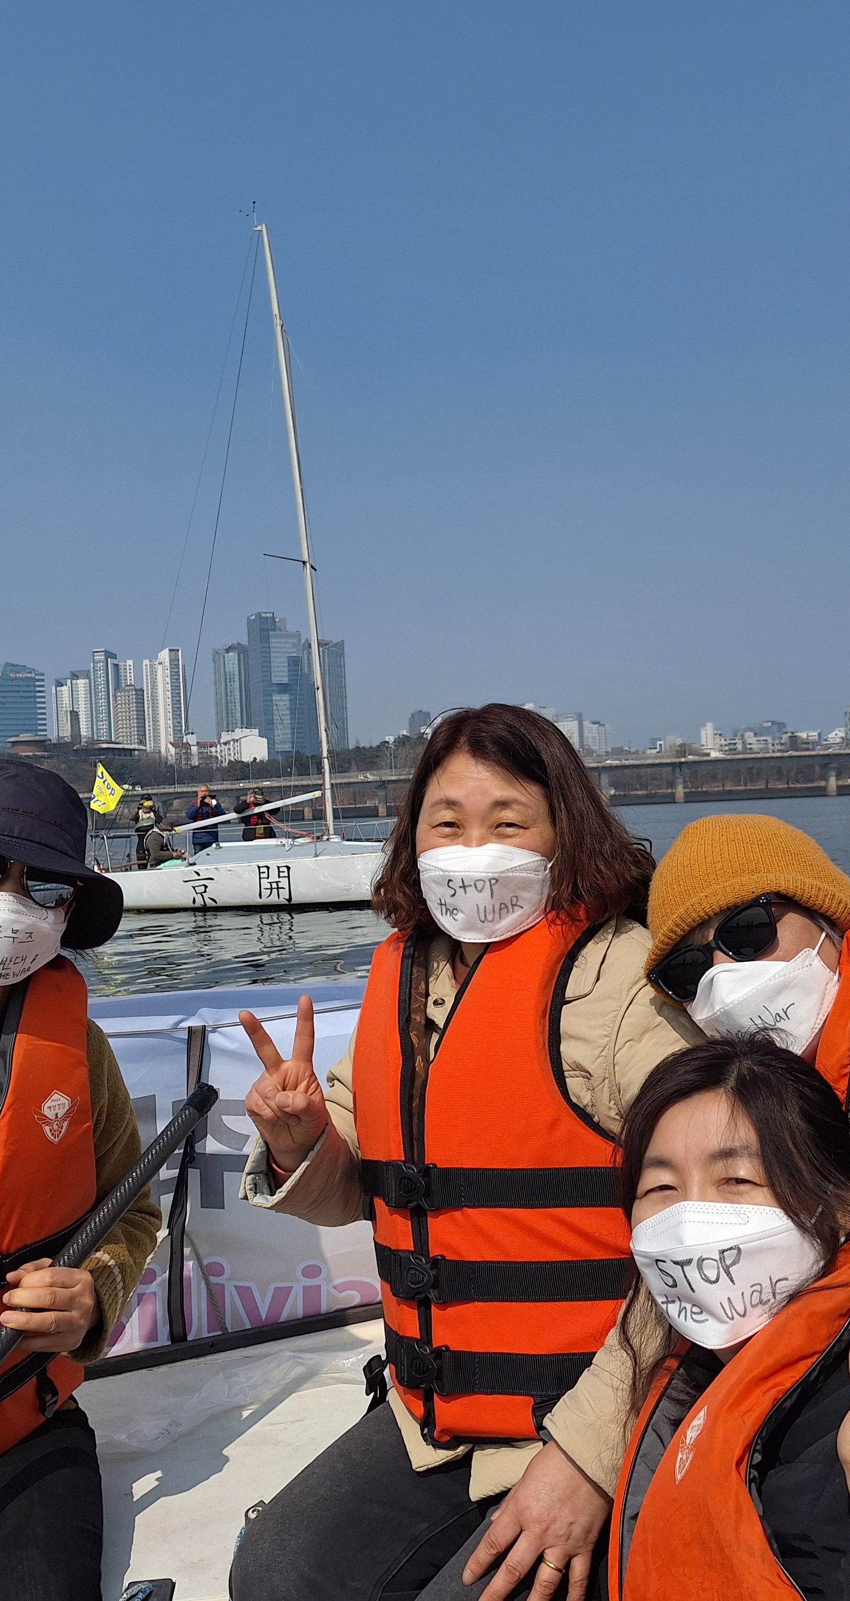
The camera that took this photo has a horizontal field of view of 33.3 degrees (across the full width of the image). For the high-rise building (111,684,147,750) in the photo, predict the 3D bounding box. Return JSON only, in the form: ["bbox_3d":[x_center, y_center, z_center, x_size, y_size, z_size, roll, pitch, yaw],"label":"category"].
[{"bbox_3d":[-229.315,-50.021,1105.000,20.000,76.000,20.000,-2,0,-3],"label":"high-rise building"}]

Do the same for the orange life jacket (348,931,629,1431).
[{"bbox_3d":[0.078,0.372,1.440,0.370,0.510,0.250,-2,-3,33],"label":"orange life jacket"}]

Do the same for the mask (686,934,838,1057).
[{"bbox_3d":[0.320,0.192,1.330,0.140,0.115,0.080,-33,-6,25],"label":"mask"}]

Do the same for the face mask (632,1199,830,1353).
[{"bbox_3d":[0.225,0.355,1.060,0.145,0.115,0.085,-11,-13,30],"label":"face mask"}]

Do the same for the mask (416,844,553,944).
[{"bbox_3d":[0.055,0.086,1.310,0.135,0.100,0.080,2,3,6],"label":"mask"}]

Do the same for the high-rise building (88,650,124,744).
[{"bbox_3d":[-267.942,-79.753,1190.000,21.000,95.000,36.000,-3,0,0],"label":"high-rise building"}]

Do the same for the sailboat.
[{"bbox_3d":[-2.200,-4.000,24.500,7.100,12.000,2.500,-3,0,5],"label":"sailboat"}]

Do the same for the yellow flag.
[{"bbox_3d":[-5.547,-0.189,24.700,0.600,0.860,0.140,-3,0,-14],"label":"yellow flag"}]

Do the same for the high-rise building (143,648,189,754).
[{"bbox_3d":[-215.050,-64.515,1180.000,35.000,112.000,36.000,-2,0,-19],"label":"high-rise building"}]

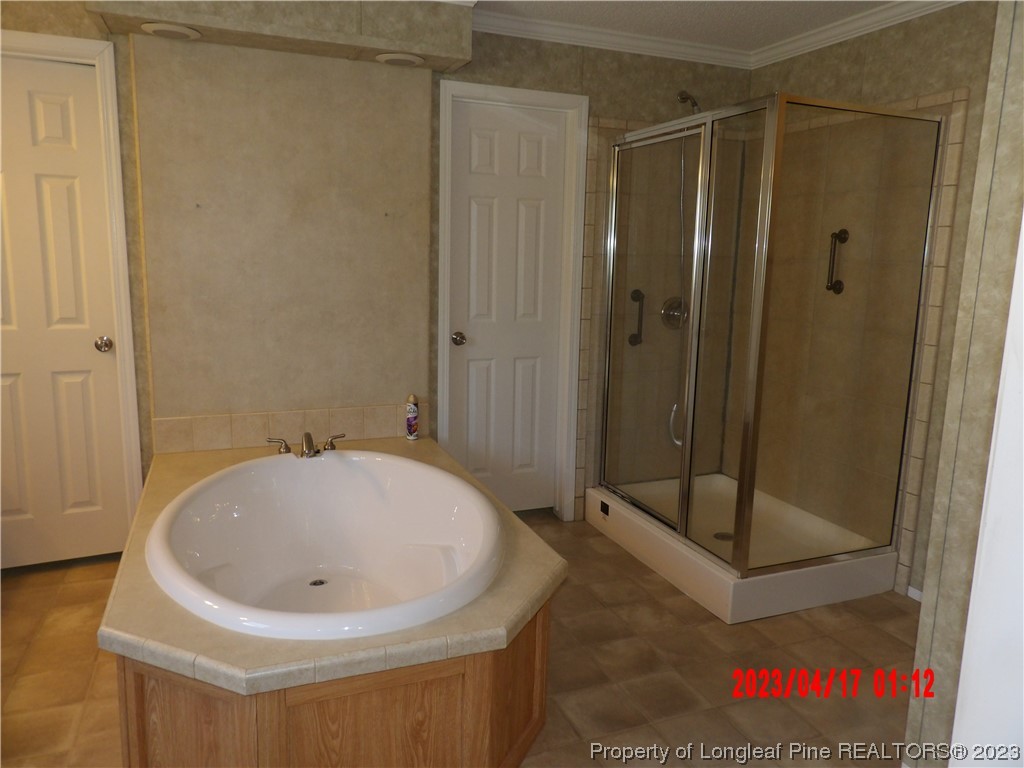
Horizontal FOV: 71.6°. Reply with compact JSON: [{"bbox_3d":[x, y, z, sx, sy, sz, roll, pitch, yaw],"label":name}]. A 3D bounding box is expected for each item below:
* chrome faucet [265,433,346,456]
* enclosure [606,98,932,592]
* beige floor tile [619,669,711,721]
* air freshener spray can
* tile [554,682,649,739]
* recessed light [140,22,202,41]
[{"bbox_3d":[-0.862,0.254,2.989,0.315,0.088,0.184,-3,11,-21],"label":"chrome faucet"},{"bbox_3d":[1.068,-0.245,3.278,0.794,1.782,1.142,-3,11,-21],"label":"enclosure"},{"bbox_3d":[0.488,1.003,2.286,0.210,0.010,0.210,-3,11,-21],"label":"beige floor tile"},{"bbox_3d":[-0.461,0.152,3.303,0.053,0.207,0.053,1,10,0],"label":"air freshener spray can"},{"bbox_3d":[0.277,1.013,2.203,0.210,0.010,0.210,-3,11,-21],"label":"tile"},{"bbox_3d":[-1.271,-1.312,2.656,0.207,0.021,0.207,-3,11,-21],"label":"recessed light"}]

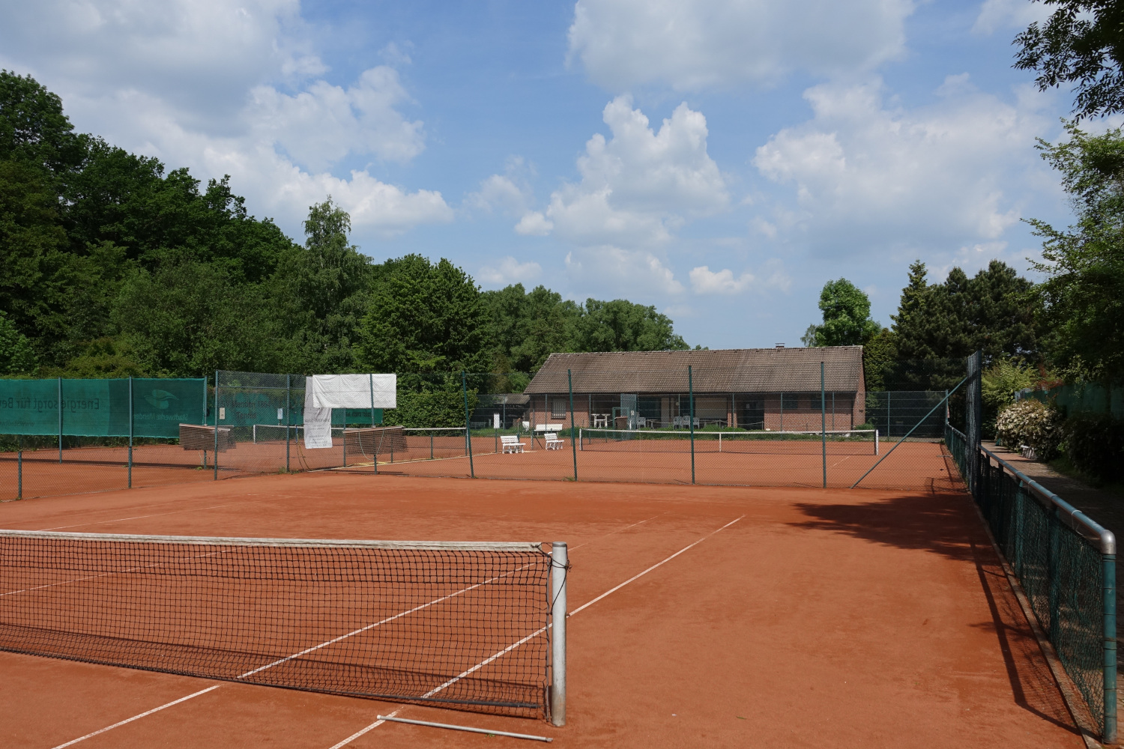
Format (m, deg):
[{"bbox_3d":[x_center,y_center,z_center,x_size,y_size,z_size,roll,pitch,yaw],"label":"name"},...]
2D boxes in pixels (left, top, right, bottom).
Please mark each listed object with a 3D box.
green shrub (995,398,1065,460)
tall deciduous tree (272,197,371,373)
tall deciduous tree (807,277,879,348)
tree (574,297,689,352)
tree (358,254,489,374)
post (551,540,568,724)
[{"bbox_3d":[18.861,2.161,34.057,2.700,2.404,2.600,-1,-3,23],"label":"green shrub"},{"bbox_3d":[-19.375,-4.774,68.458,8.000,19.492,8.000,-1,-3,23],"label":"tall deciduous tree"},{"bbox_3d":[26.711,-1.863,80.348,7.500,14.794,7.500,-1,-3,23],"label":"tall deciduous tree"},{"bbox_3d":[7.970,-1.333,100.367,13.500,15.618,12.000,-1,-3,23],"label":"tree"},{"bbox_3d":[-11.650,-2.569,71.361,11.000,15.360,10.500,-1,-3,23],"label":"tree"},{"bbox_3d":[-0.015,1.492,4.870,0.083,1.045,0.083,-1,-3,23],"label":"post"}]

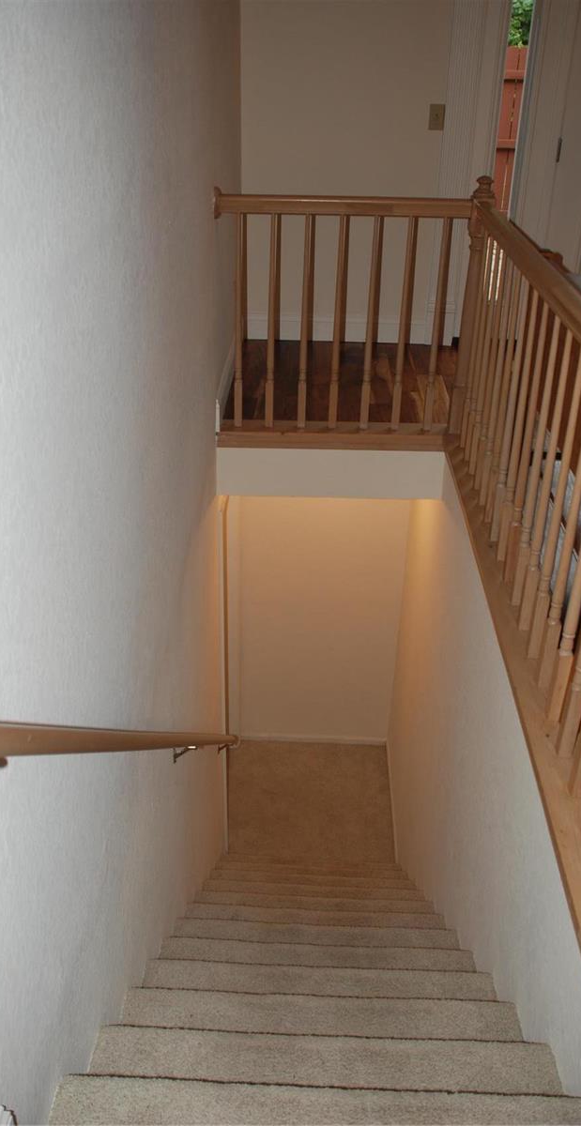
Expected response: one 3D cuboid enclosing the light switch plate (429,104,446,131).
[{"bbox_3d":[0.704,-2.140,4.513,0.071,0.114,0.010,2,30,1],"label":"light switch plate"}]

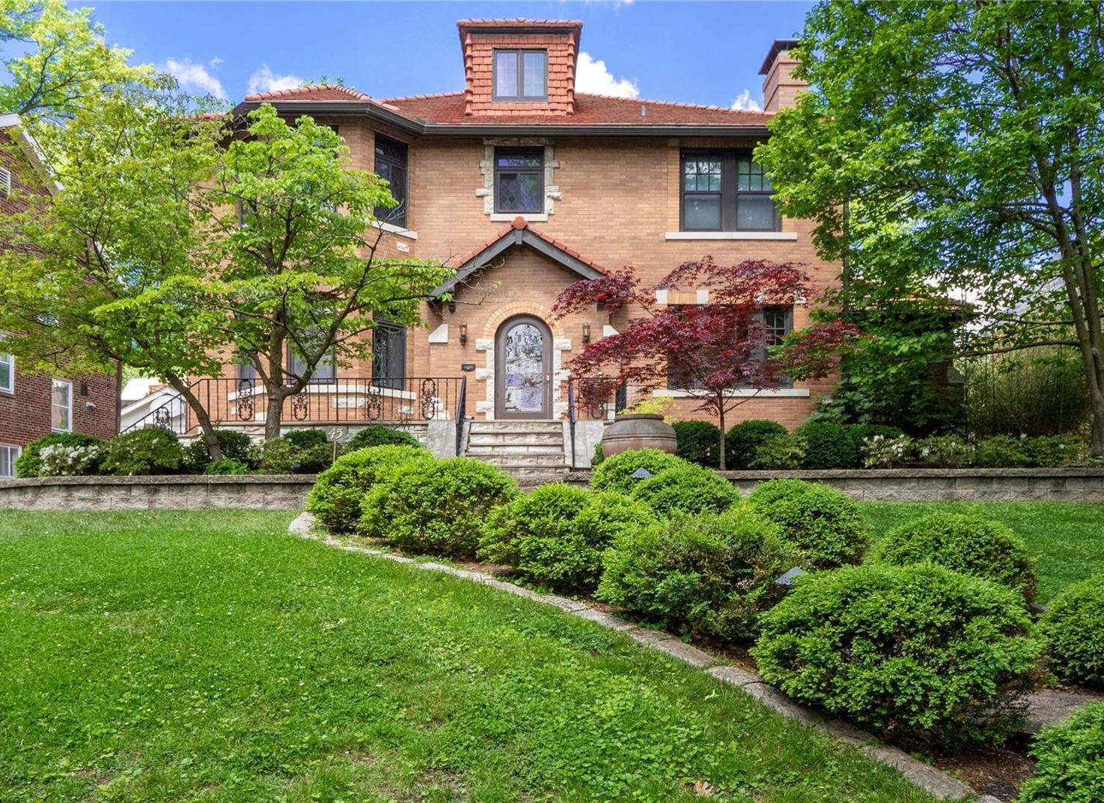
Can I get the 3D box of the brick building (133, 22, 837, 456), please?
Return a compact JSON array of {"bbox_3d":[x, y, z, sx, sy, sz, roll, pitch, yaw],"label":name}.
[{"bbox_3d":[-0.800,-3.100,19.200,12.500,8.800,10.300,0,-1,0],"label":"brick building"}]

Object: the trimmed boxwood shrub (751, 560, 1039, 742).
[{"bbox_3d":[1.734,1.231,4.433,1.379,0.808,1.280,0,-4,0],"label":"trimmed boxwood shrub"}]

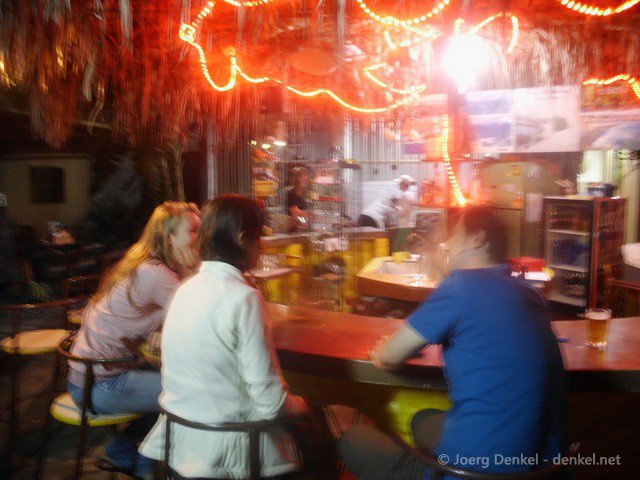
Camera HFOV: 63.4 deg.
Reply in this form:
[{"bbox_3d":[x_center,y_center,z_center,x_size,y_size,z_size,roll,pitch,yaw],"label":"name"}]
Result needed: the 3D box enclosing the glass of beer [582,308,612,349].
[{"bbox_3d":[1.065,0.339,1.975,0.092,0.140,0.092,0,7,0],"label":"glass of beer"}]

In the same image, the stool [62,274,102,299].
[{"bbox_3d":[-1.595,0.773,3.693,0.430,0.970,0.430,-2,7,-17],"label":"stool"}]

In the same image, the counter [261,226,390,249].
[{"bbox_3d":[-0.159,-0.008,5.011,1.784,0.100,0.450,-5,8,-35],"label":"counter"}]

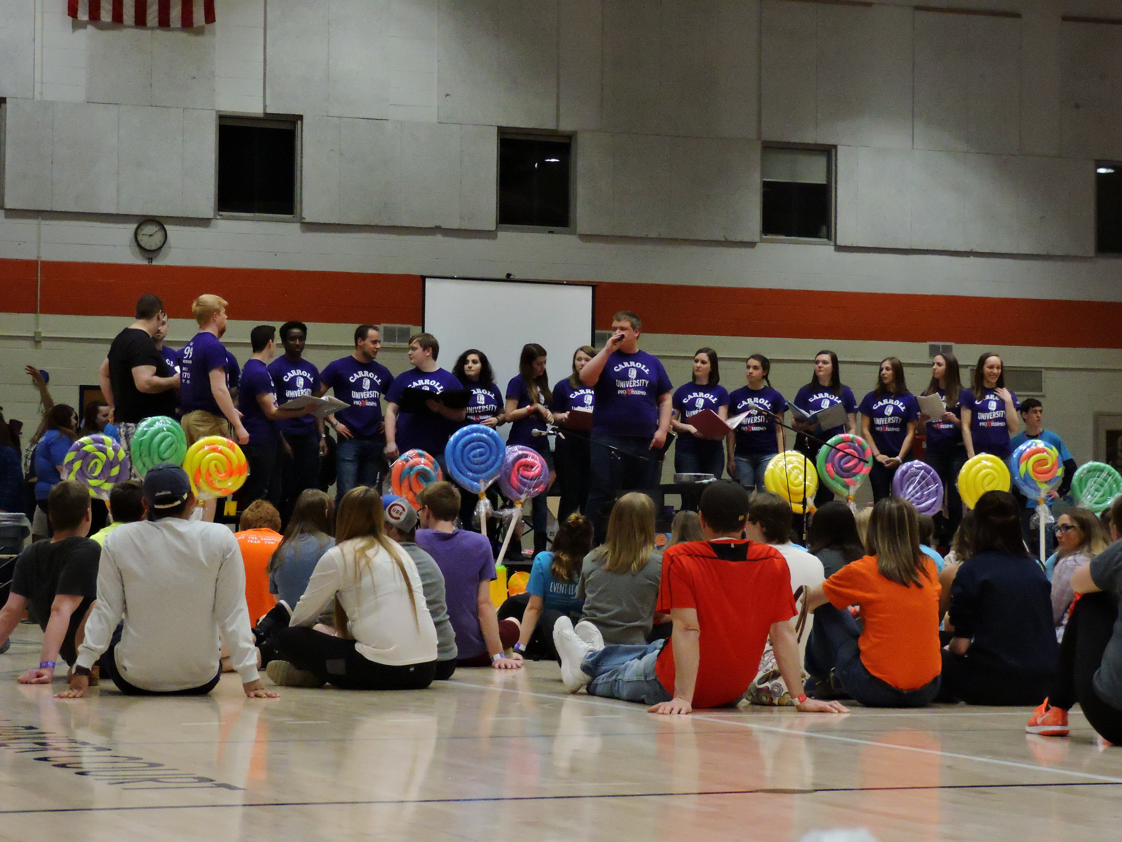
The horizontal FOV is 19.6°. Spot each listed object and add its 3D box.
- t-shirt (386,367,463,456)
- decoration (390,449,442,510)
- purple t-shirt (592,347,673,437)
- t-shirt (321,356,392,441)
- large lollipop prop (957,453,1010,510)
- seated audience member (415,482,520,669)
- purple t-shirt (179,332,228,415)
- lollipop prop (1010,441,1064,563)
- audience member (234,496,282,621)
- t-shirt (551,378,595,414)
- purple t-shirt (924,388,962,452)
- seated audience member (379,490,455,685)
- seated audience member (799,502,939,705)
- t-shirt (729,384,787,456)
[{"bbox_3d":[-1.026,-0.069,24.400,0.580,0.680,0.340,0,-2,2],"label":"t-shirt"},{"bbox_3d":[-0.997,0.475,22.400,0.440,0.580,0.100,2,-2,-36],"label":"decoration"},{"bbox_3d":[0.516,-0.198,24.000,0.580,0.660,0.340,1,-2,-8],"label":"purple t-shirt"},{"bbox_3d":[-1.509,-0.165,23.900,0.530,0.620,0.300,1,-2,-18],"label":"t-shirt"},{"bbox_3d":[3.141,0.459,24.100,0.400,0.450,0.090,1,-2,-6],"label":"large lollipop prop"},{"bbox_3d":[-0.467,0.716,15.350,0.580,0.860,0.720,1,-2,0],"label":"seated audience member"},{"bbox_3d":[-2.502,-0.332,22.700,0.280,0.590,0.450,2,-2,-27],"label":"purple t-shirt"},{"bbox_3d":[3.568,0.621,24.300,0.420,0.950,0.100,1,-2,-24],"label":"lollipop prop"},{"bbox_3d":[-1.440,0.752,15.500,0.520,0.780,0.700,1,-2,-3],"label":"audience member"},{"bbox_3d":[0.145,-0.112,25.000,0.440,0.460,0.260,1,-2,-16],"label":"t-shirt"},{"bbox_3d":[3.062,-0.011,26.000,0.400,0.540,0.250,0,-2,16],"label":"purple t-shirt"},{"bbox_3d":[-0.701,0.714,14.050,0.480,0.780,0.660,1,-2,-27],"label":"seated audience member"},{"bbox_3d":[1.179,0.677,12.300,0.450,0.780,0.640,1,-2,-24],"label":"seated audience member"},{"bbox_3d":[1.521,-0.007,25.000,0.450,0.560,0.260,0,-2,5],"label":"t-shirt"}]

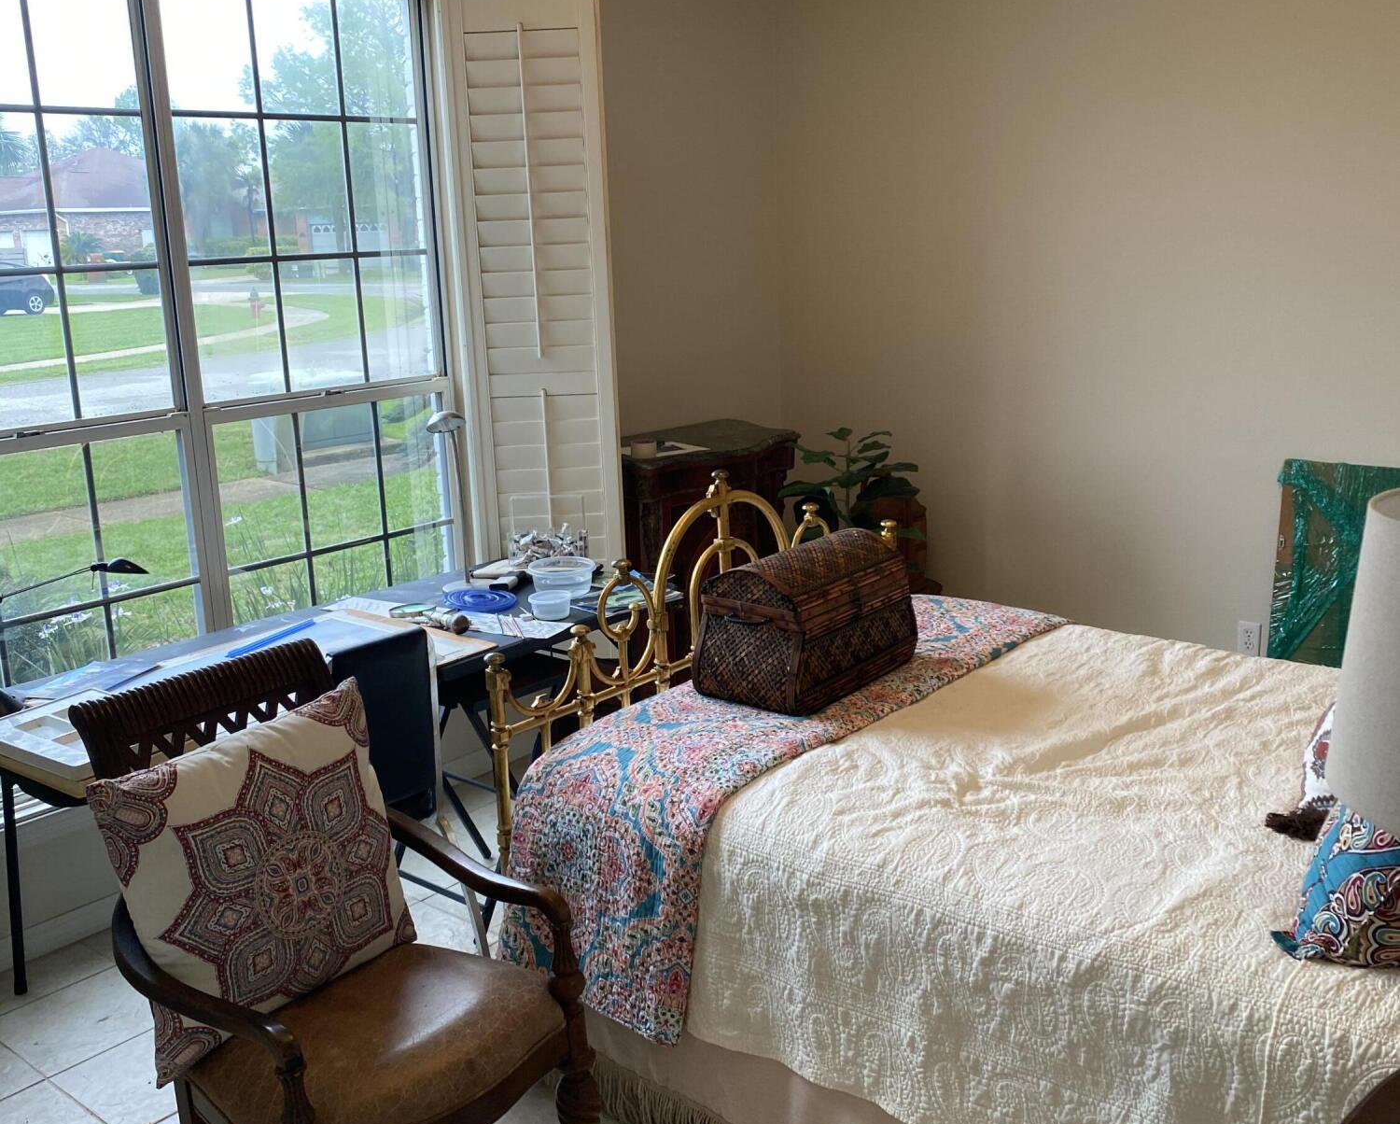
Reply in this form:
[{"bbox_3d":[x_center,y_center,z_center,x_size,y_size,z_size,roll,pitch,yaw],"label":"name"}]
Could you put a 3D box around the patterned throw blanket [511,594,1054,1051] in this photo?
[{"bbox_3d":[0.287,0.444,3.108,0.530,0.490,1.530,10,18,39],"label":"patterned throw blanket"}]

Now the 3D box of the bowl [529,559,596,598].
[{"bbox_3d":[-0.324,0.040,3.320,0.160,0.064,0.160,-2,14,0],"label":"bowl"}]

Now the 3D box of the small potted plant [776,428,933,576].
[{"bbox_3d":[0.481,-0.181,4.385,0.430,0.480,0.450,-2,14,0],"label":"small potted plant"}]

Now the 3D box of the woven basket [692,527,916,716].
[{"bbox_3d":[0.223,0.105,2.998,0.287,0.285,0.430,10,18,39],"label":"woven basket"}]

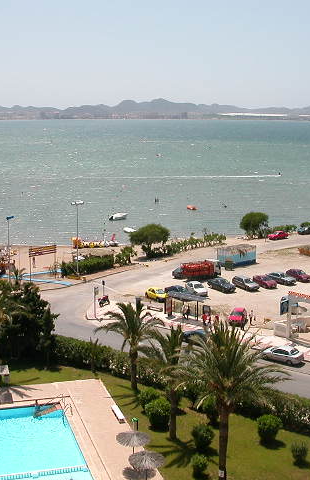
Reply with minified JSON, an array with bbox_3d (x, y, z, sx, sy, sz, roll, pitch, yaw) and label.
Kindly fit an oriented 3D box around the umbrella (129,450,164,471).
[{"bbox_3d":[-0.554,15.652,45.802,2.380,2.500,2.380,0,10,0],"label":"umbrella"}]

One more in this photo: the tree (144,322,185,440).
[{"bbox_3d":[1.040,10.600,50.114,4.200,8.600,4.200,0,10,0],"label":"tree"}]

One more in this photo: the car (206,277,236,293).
[{"bbox_3d":[8.971,6.178,92.169,1.700,1.400,4.350,-6,12,-32],"label":"car"}]

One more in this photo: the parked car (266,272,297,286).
[{"bbox_3d":[19.491,5.808,104.703,1.700,1.400,4.400,-7,12,-35],"label":"parked car"}]

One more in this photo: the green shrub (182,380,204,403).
[{"bbox_3d":[3.318,13.098,58.962,1.722,1.586,1.722,0,10,0],"label":"green shrub"}]

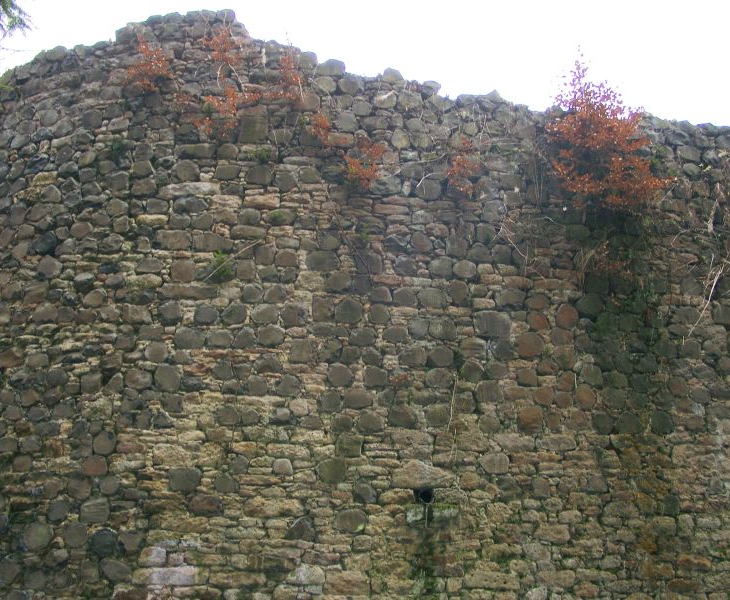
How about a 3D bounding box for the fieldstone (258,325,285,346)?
[{"bbox_3d":[-0.887,0.337,7.454,0.264,0.208,0.189,0,-14,0],"label":"fieldstone"}]

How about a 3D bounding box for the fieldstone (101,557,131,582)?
[{"bbox_3d":[-2.284,2.476,7.193,0.291,0.218,0.204,-4,-14,15],"label":"fieldstone"}]

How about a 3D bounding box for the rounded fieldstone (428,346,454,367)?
[{"bbox_3d":[0.808,0.605,8.408,0.269,0.202,0.200,1,-12,-7],"label":"rounded fieldstone"}]

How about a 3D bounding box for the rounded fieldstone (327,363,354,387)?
[{"bbox_3d":[-0.230,0.698,7.364,0.242,0.224,0.186,0,-14,0],"label":"rounded fieldstone"}]

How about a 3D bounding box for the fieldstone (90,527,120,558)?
[{"bbox_3d":[-2.712,2.535,8.182,0.320,0.299,0.263,-2,-12,11],"label":"fieldstone"}]

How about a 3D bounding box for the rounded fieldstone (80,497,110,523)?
[{"bbox_3d":[-2.574,1.994,7.478,0.296,0.238,0.205,-3,-16,12],"label":"rounded fieldstone"}]

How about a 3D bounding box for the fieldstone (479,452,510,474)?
[{"bbox_3d":[1.363,1.721,8.273,0.310,0.219,0.225,2,-12,-9],"label":"fieldstone"}]

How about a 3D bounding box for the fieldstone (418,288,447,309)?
[{"bbox_3d":[0.648,-0.014,7.542,0.286,0.191,0.191,0,-14,0],"label":"fieldstone"}]

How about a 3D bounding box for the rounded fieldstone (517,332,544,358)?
[{"bbox_3d":[1.628,0.448,7.732,0.251,0.252,0.199,2,-16,-6],"label":"rounded fieldstone"}]

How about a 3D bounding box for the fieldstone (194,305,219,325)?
[{"bbox_3d":[-1.712,0.157,8.487,0.276,0.205,0.204,-1,-12,6],"label":"fieldstone"}]

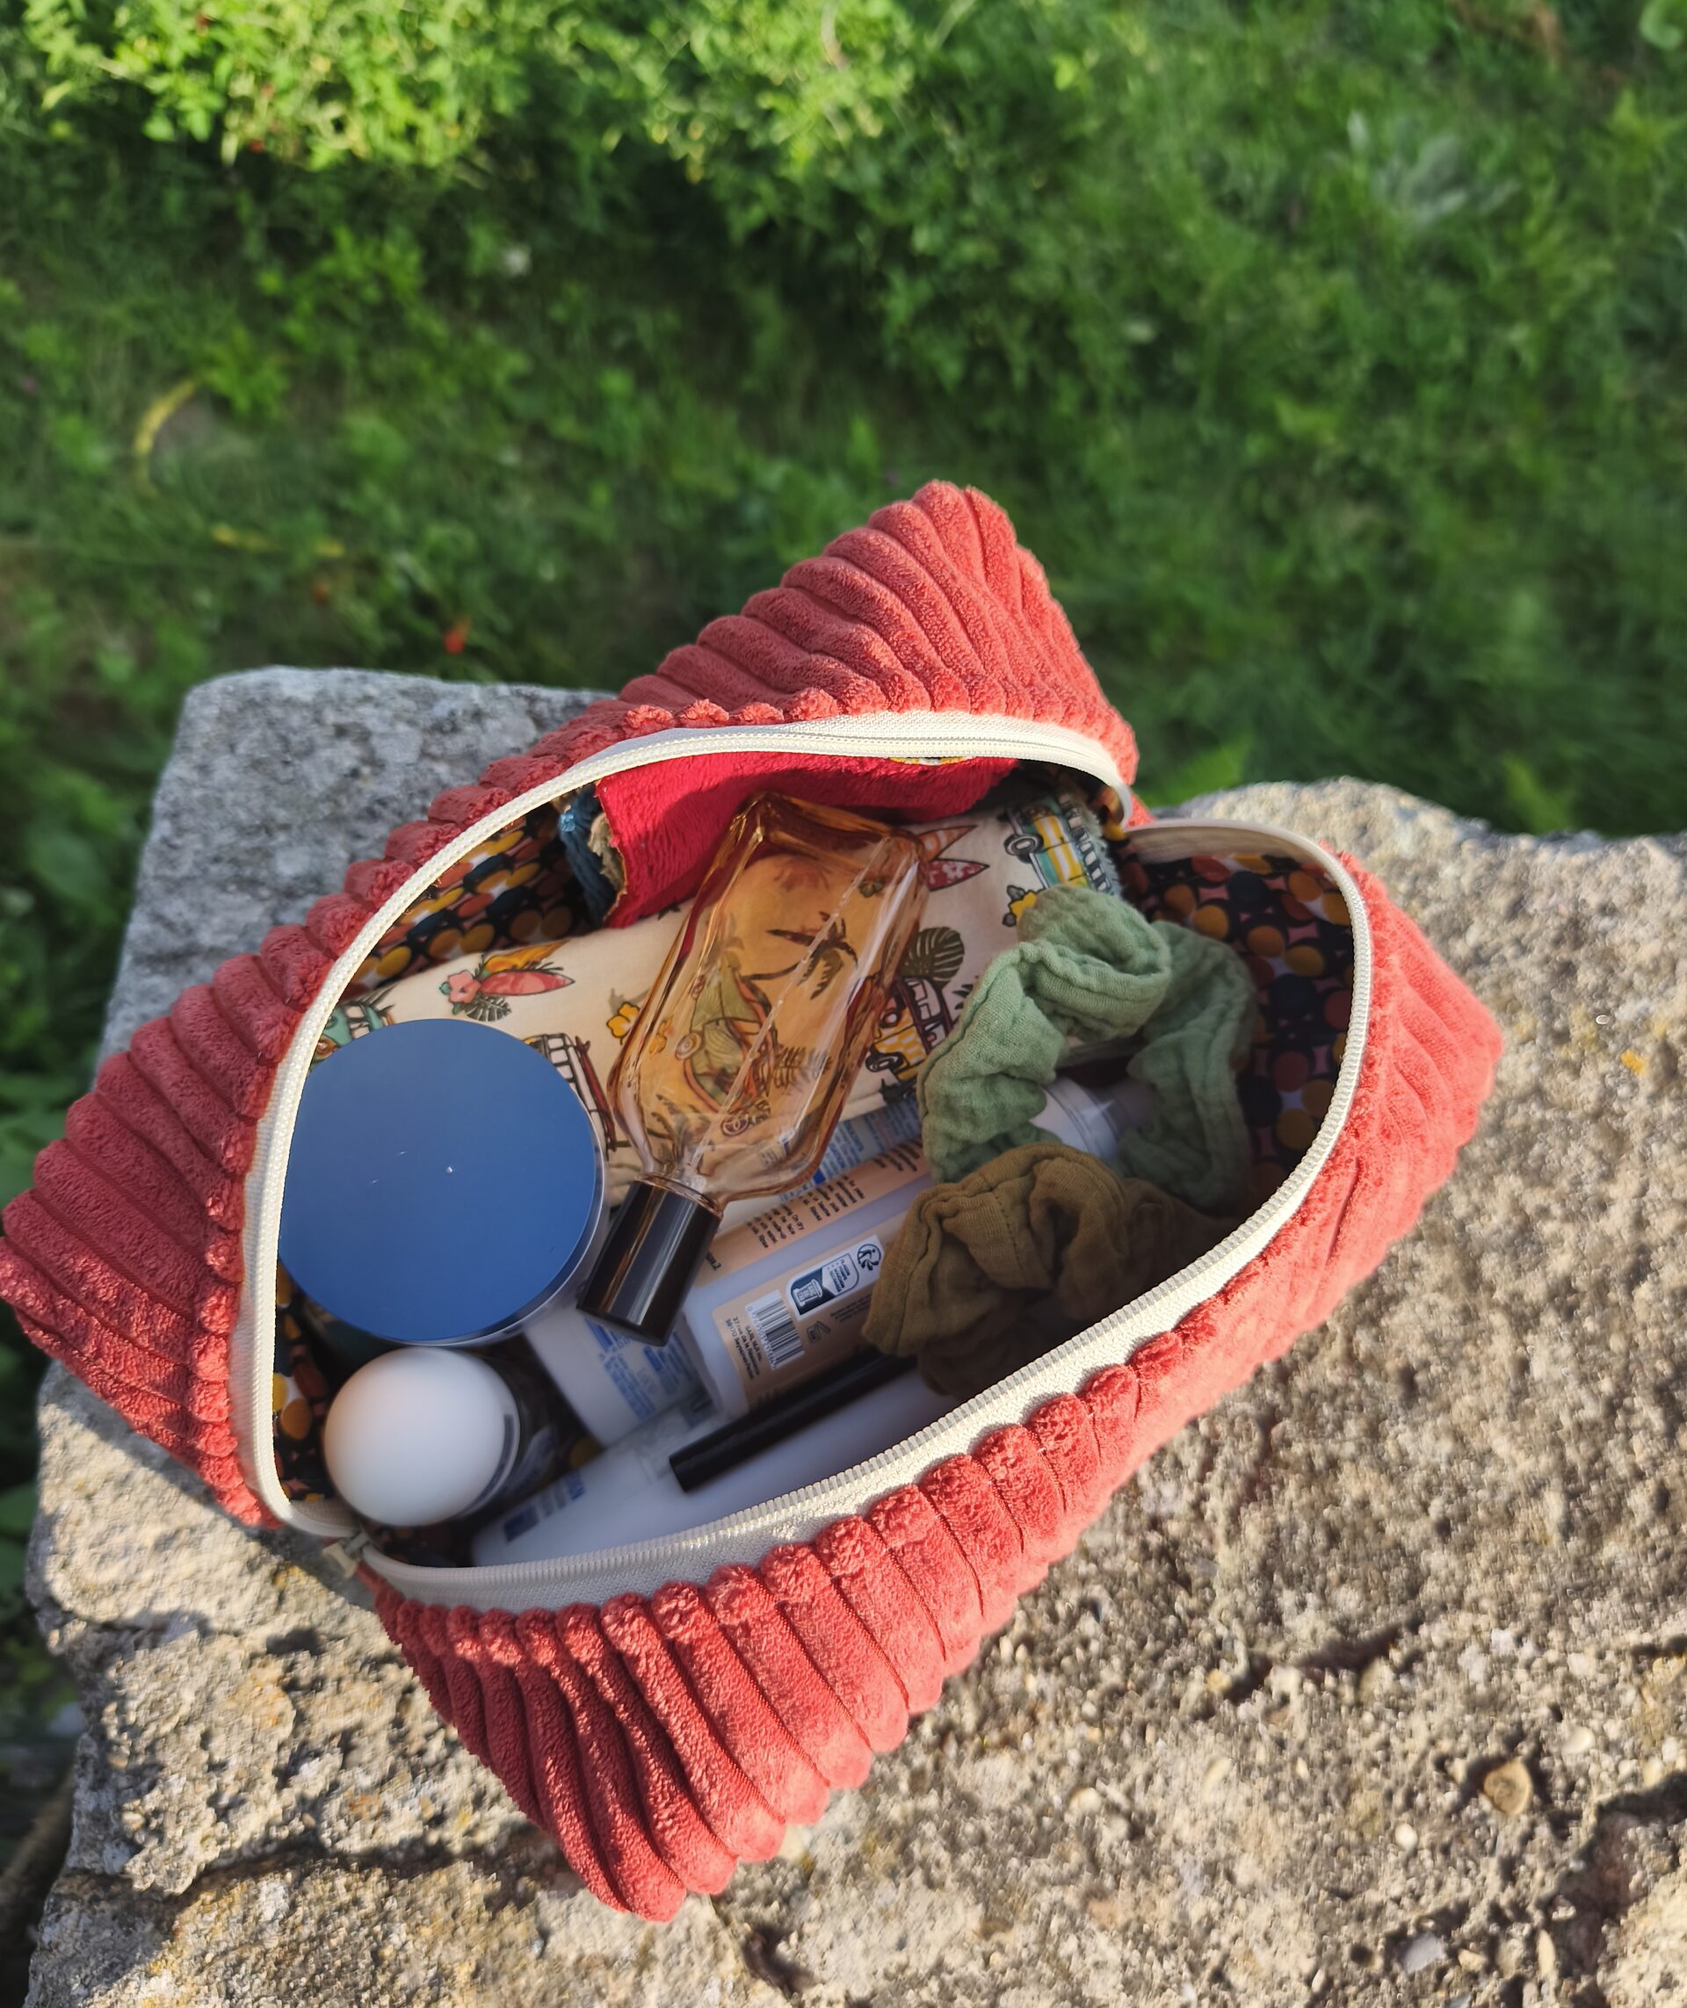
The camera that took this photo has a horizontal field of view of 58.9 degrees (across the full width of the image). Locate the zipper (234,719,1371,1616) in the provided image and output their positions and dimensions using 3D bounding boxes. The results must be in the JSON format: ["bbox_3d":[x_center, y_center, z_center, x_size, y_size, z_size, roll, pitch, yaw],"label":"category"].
[{"bbox_3d":[-0.015,0.032,0.338,0.255,0.050,0.170,-43,85,-12],"label":"zipper"}]

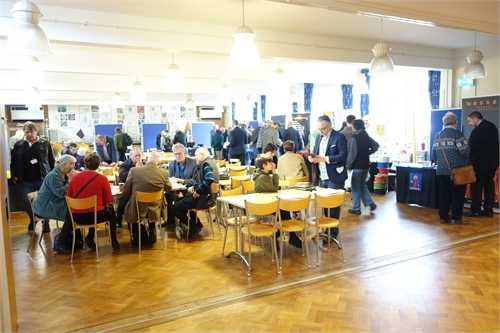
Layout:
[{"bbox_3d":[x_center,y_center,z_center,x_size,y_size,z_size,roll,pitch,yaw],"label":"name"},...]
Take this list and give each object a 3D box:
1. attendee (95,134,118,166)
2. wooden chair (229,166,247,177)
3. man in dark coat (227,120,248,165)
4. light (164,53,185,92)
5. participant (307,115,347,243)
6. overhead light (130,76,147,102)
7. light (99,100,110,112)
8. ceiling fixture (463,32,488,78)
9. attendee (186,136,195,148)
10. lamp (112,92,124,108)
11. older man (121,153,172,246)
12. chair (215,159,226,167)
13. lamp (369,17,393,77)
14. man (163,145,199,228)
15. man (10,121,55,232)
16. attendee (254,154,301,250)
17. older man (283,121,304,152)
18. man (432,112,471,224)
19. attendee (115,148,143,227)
[{"bbox_3d":[-3.520,-0.050,9.550,0.550,1.450,0.600,1,6,18],"label":"attendee"},{"bbox_3d":[-0.240,0.402,7.720,0.400,0.790,0.460,-2,6,-3],"label":"wooden chair"},{"bbox_3d":[-0.360,-0.354,10.450,0.520,1.750,0.360,-4,7,-27],"label":"man in dark coat"},{"bbox_3d":[-1.564,-1.947,8.050,0.400,0.800,0.400,-4,7,-26],"label":"light"},{"bbox_3d":[1.074,0.170,5.323,0.430,1.740,0.510,-6,7,-38],"label":"participant"},{"bbox_3d":[-3.170,-2.173,11.000,0.410,0.720,0.410,-4,7,-26],"label":"overhead light"},{"bbox_3d":[-6.394,-2.638,17.127,0.410,0.560,0.410,-4,6,-28],"label":"light"},{"bbox_3d":[3.791,-1.860,6.499,0.345,0.785,0.345,-1,6,0],"label":"ceiling fixture"},{"bbox_3d":[-2.357,-0.508,15.400,0.480,1.270,0.650,-3,6,-14],"label":"attendee"},{"bbox_3d":[-5.114,-2.549,15.058,0.420,0.570,0.420,-1,6,0],"label":"lamp"},{"bbox_3d":[-1.464,0.427,5.550,0.620,1.300,0.780,-1,6,0],"label":"older man"},{"bbox_3d":[-0.770,0.239,9.420,0.400,0.790,0.460,-3,6,-17],"label":"chair"},{"bbox_3d":[1.860,-1.705,5.483,0.345,0.795,0.345,-1,6,0],"label":"lamp"},{"bbox_3d":[-1.161,0.298,6.557,0.560,1.350,0.800,-1,6,-2],"label":"man"},{"bbox_3d":[-3.440,0.151,6.220,0.560,1.740,0.400,-3,6,-19],"label":"man"},{"bbox_3d":[0.353,0.468,5.380,0.700,1.200,0.450,2,7,25],"label":"attendee"},{"bbox_3d":[1.249,-0.401,11.184,0.530,1.756,0.360,-2,6,-9],"label":"older man"},{"bbox_3d":[3.251,0.027,6.273,0.560,1.760,0.420,3,7,31],"label":"man"},{"bbox_3d":[-1.995,0.342,6.600,0.550,1.290,0.780,-4,6,-25],"label":"attendee"}]

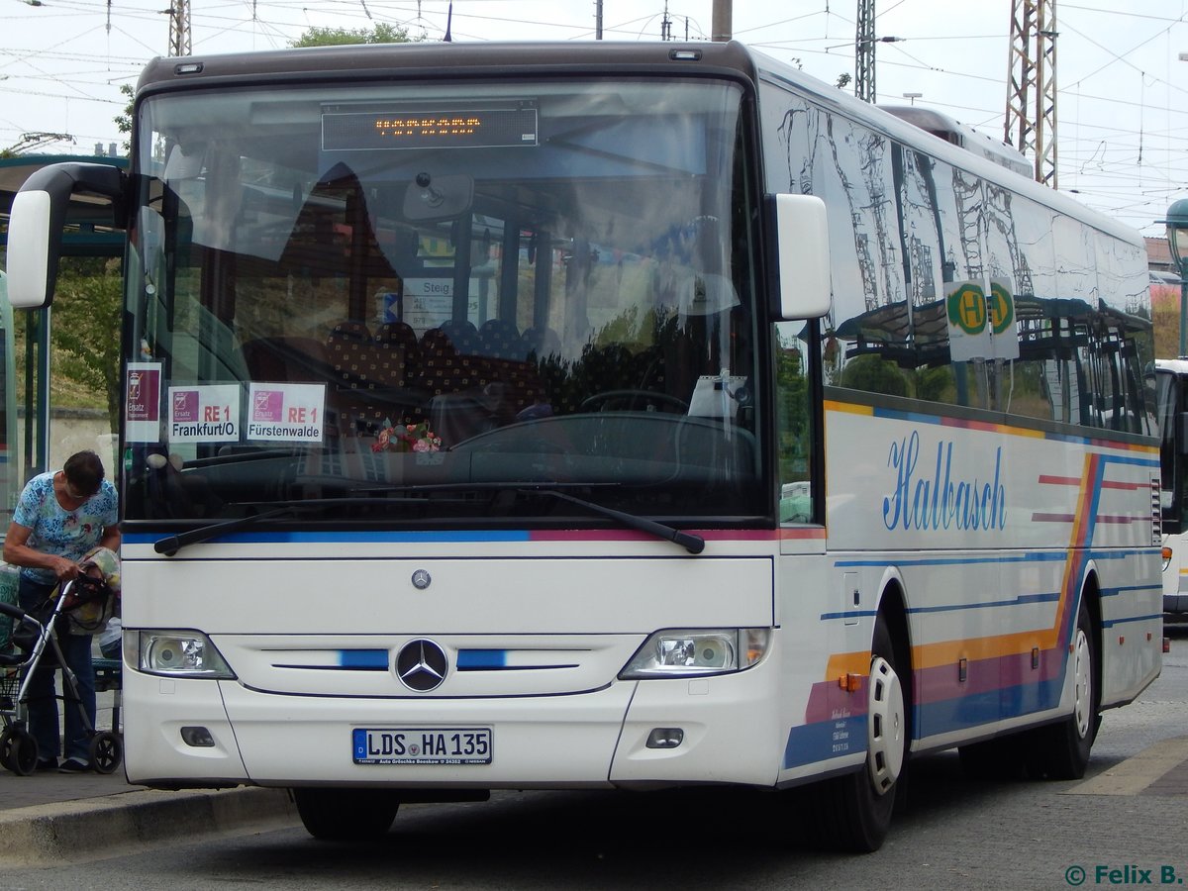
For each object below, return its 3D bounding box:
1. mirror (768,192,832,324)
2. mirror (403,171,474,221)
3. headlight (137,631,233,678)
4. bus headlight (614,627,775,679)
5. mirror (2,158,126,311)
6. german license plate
[{"bbox_3d":[0.755,-0.689,17.732,0.235,0.465,0.160,0,-1,2],"label":"mirror"},{"bbox_3d":[-0.582,-0.925,18.046,0.275,0.175,0.080,-1,-8,27],"label":"mirror"},{"bbox_3d":[-1.528,0.787,18.186,0.440,0.195,0.190,-1,-1,19],"label":"headlight"},{"bbox_3d":[0.363,0.765,17.729,0.510,0.195,0.210,-1,-1,9],"label":"bus headlight"},{"bbox_3d":[-2.000,-0.795,18.291,0.380,0.540,0.250,-1,-1,24],"label":"mirror"},{"bbox_3d":[-0.632,1.110,17.815,0.527,0.132,0.020,-1,-1,14],"label":"german license plate"}]

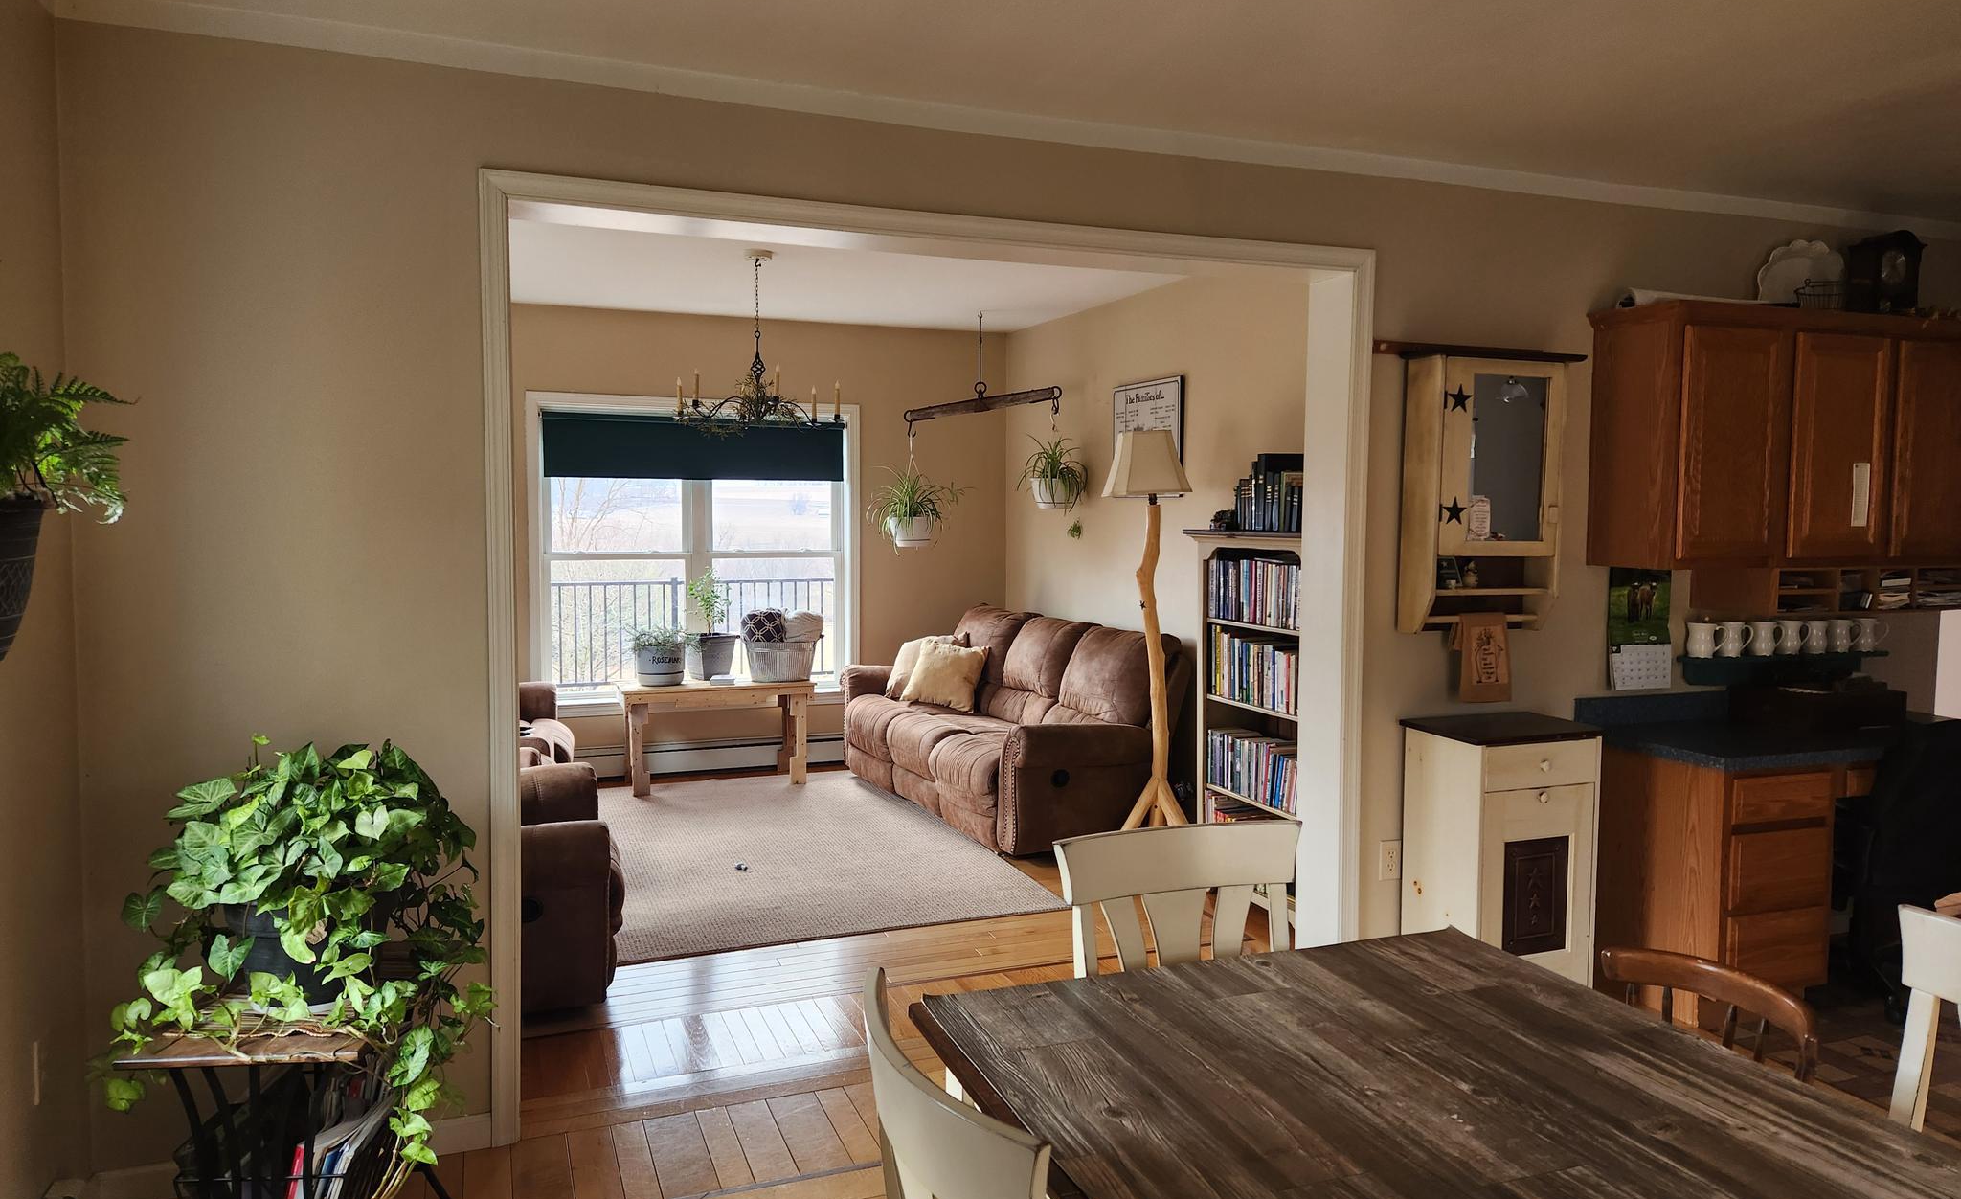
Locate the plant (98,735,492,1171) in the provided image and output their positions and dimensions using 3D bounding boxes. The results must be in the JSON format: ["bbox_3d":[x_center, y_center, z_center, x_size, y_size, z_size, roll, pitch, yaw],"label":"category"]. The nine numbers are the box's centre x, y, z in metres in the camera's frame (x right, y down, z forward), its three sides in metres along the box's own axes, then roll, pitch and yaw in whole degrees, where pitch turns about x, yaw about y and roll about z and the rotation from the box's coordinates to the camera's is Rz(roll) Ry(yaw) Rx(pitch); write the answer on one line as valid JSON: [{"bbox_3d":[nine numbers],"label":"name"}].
[{"bbox_3d":[-1.257,0.648,2.423,0.600,0.775,0.530,-1,4,-21],"label":"plant"}]

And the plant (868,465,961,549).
[{"bbox_3d":[-0.321,-0.454,6.391,0.430,0.410,0.400,-1,5,-21],"label":"plant"}]

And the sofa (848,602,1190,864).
[{"bbox_3d":[0.084,0.537,6.333,0.890,0.910,2.030,-1,5,-24],"label":"sofa"}]

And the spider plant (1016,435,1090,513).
[{"bbox_3d":[0.362,-0.608,6.318,0.330,0.370,0.330,1,4,0],"label":"spider plant"}]

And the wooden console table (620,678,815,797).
[{"bbox_3d":[-1.347,0.691,6.683,0.950,0.525,0.370,-1,5,-21],"label":"wooden console table"}]

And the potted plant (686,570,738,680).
[{"bbox_3d":[-1.453,0.135,6.992,0.275,0.597,0.280,-1,4,-21],"label":"potted plant"}]

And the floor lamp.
[{"bbox_3d":[0.674,0.216,5.192,0.400,1.730,0.400,1,4,0],"label":"floor lamp"}]

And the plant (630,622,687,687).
[{"bbox_3d":[-1.687,0.278,6.827,0.285,0.330,0.280,-1,4,-21],"label":"plant"}]

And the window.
[{"bbox_3d":[-1.469,-0.233,6.881,1.640,1.530,0.120,-1,5,-21],"label":"window"}]

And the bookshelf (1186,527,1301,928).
[{"bbox_3d":[1.090,0.447,4.731,0.330,1.378,0.820,-1,4,-21],"label":"bookshelf"}]

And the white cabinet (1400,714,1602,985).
[{"bbox_3d":[1.472,0.781,3.711,0.447,0.838,0.305,-1,5,-21],"label":"white cabinet"}]

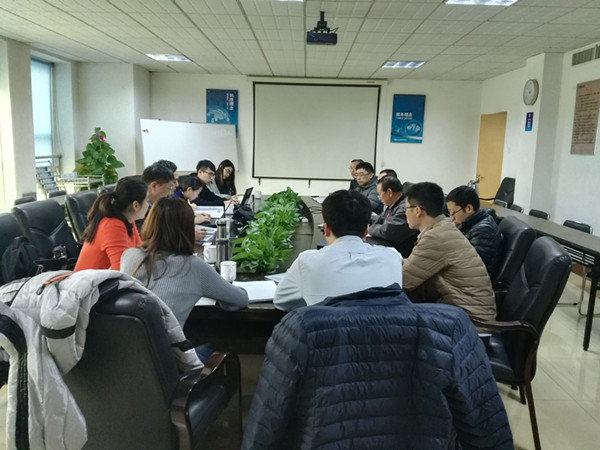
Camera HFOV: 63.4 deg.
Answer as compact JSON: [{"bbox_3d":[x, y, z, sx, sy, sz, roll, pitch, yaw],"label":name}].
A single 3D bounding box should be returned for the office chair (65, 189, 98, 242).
[{"bbox_3d":[-1.608,0.200,4.306,0.700,1.000,0.620,2,10,5],"label":"office chair"}]

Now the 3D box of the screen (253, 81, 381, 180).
[{"bbox_3d":[0.296,-1.737,9.135,2.360,1.780,0.050,2,10,0],"label":"screen"}]

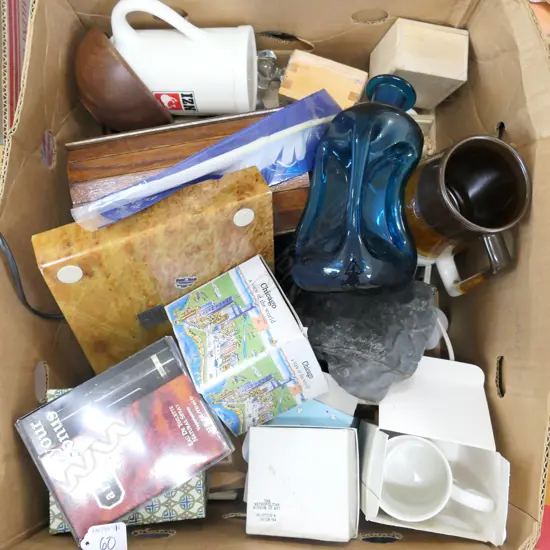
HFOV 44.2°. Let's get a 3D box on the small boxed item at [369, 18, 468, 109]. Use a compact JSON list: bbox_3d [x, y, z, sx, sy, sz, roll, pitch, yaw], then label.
[{"bbox_3d":[0.143,-0.209,0.680,0.073,0.072,0.050,5,81,-12],"label":"small boxed item"}]

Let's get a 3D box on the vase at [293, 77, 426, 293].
[{"bbox_3d":[0.095,-0.093,0.653,0.108,0.106,0.205,8,67,15],"label":"vase"}]

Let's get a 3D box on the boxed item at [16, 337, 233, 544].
[{"bbox_3d":[-0.145,0.161,0.670,0.166,0.022,0.132,-29,76,-14],"label":"boxed item"}]

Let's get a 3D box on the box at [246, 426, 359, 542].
[{"bbox_3d":[0.031,0.207,0.683,0.100,0.065,0.103,0,78,15],"label":"box"}]

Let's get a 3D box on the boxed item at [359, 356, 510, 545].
[{"bbox_3d":[0.158,0.179,0.690,0.122,0.103,0.150,7,84,2],"label":"boxed item"}]

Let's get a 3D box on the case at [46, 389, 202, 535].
[{"bbox_3d":[-0.150,0.187,0.713,0.159,0.050,0.144,-1,84,1],"label":"case"}]

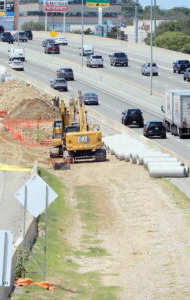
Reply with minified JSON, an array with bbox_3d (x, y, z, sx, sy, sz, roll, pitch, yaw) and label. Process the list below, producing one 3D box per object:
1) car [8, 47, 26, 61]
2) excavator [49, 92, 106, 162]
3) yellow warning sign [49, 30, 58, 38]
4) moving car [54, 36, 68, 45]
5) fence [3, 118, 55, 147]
[{"bbox_3d":[-13.040,-16.159,585.752,2.000,2.100,5.700,0,4,-8],"label":"car"},{"bbox_3d":[-1.368,-1.811,279.000,4.300,5.500,9.500,0,2,-2],"label":"excavator"},{"bbox_3d":[-6.592,-18.589,556.000,1.330,1.330,0.050,0,2,-8],"label":"yellow warning sign"},{"bbox_3d":[-6.156,-19.997,636.294,1.830,1.480,4.750,0,4,-9],"label":"moving car"},{"bbox_3d":[-6.140,-1.666,330.000,4.600,1.150,28.000,0,2,-3],"label":"fence"}]

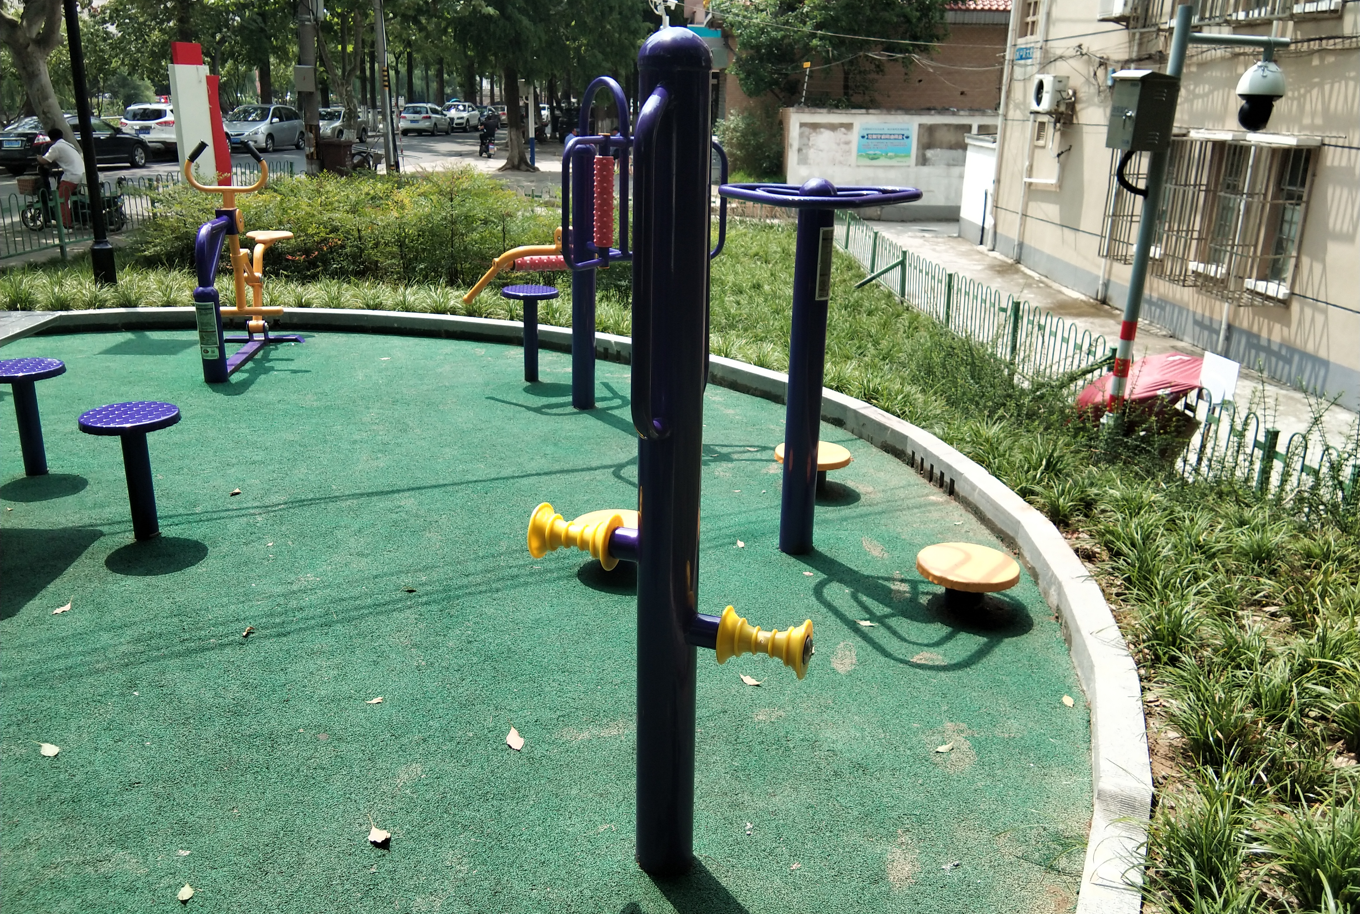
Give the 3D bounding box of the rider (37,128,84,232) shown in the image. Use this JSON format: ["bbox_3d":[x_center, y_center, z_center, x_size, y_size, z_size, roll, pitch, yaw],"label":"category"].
[{"bbox_3d":[-10.094,-4.533,19.805,0.680,1.660,0.520,1,17,-2],"label":"rider"}]

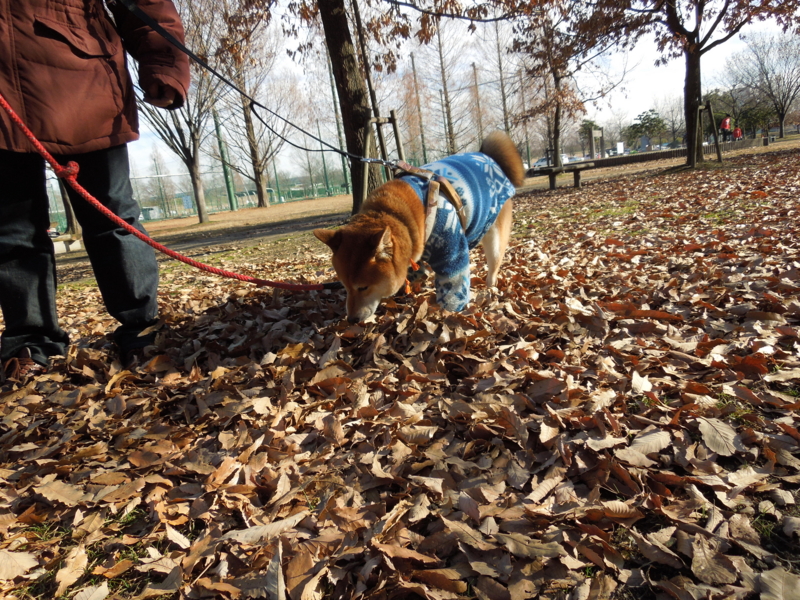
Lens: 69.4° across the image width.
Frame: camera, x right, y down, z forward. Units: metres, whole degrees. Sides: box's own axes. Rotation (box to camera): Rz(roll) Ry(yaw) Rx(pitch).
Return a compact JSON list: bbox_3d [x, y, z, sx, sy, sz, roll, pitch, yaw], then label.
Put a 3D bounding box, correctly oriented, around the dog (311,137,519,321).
[{"bbox_3d":[0.092,-0.221,1.735,0.260,0.490,0.700,2,16,41],"label":"dog"}]

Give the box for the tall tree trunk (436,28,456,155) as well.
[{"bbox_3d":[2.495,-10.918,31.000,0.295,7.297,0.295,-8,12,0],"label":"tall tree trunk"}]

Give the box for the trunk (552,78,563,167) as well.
[{"bbox_3d":[4.361,-4.943,16.000,0.222,2.603,0.222,-8,12,0],"label":"trunk"}]

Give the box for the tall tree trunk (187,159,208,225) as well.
[{"bbox_3d":[-6.484,-3.506,18.500,0.352,2.049,0.352,-8,12,0],"label":"tall tree trunk"}]

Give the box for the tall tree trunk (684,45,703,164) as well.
[{"bbox_3d":[5.214,-3.449,10.300,0.330,2.139,0.330,-8,12,0],"label":"tall tree trunk"}]

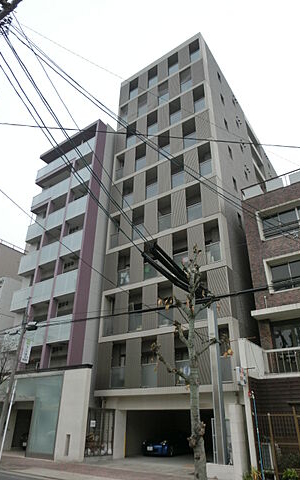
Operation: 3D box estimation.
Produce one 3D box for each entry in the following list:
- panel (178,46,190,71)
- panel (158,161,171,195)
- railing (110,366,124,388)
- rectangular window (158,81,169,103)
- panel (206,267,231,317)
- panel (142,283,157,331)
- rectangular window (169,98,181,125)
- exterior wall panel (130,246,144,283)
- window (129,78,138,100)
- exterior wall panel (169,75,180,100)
[{"bbox_3d":[2.819,-14.522,26.625,1.010,2.522,0.120,-17,-34,29],"label":"panel"},{"bbox_3d":[0.973,-4.294,22.758,1.020,2.551,0.100,-18,-35,30],"label":"panel"},{"bbox_3d":[-1.735,7.486,18.075,0.998,1.120,0.080,-18,-35,30],"label":"railing"},{"bbox_3d":[1.133,-11.502,26.280,0.990,2.451,0.120,-17,-34,29],"label":"rectangular window"},{"bbox_3d":[3.364,2.624,16.477,0.928,2.522,0.120,-17,-34,29],"label":"panel"},{"bbox_3d":[0.052,3.714,18.410,1.007,2.408,0.120,-17,-34,29],"label":"panel"},{"bbox_3d":[1.931,-9.713,25.224,1.058,2.551,0.120,-18,-35,30],"label":"rectangular window"},{"bbox_3d":[-0.822,1.429,20.845,1.051,2.551,0.100,-18,-35,30],"label":"exterior wall panel"},{"bbox_3d":[-1.409,-13.736,30.241,0.998,2.551,0.120,-18,-35,30],"label":"window"},{"bbox_3d":[1.855,-11.362,24.851,0.920,2.448,0.100,-18,-34,31],"label":"exterior wall panel"}]

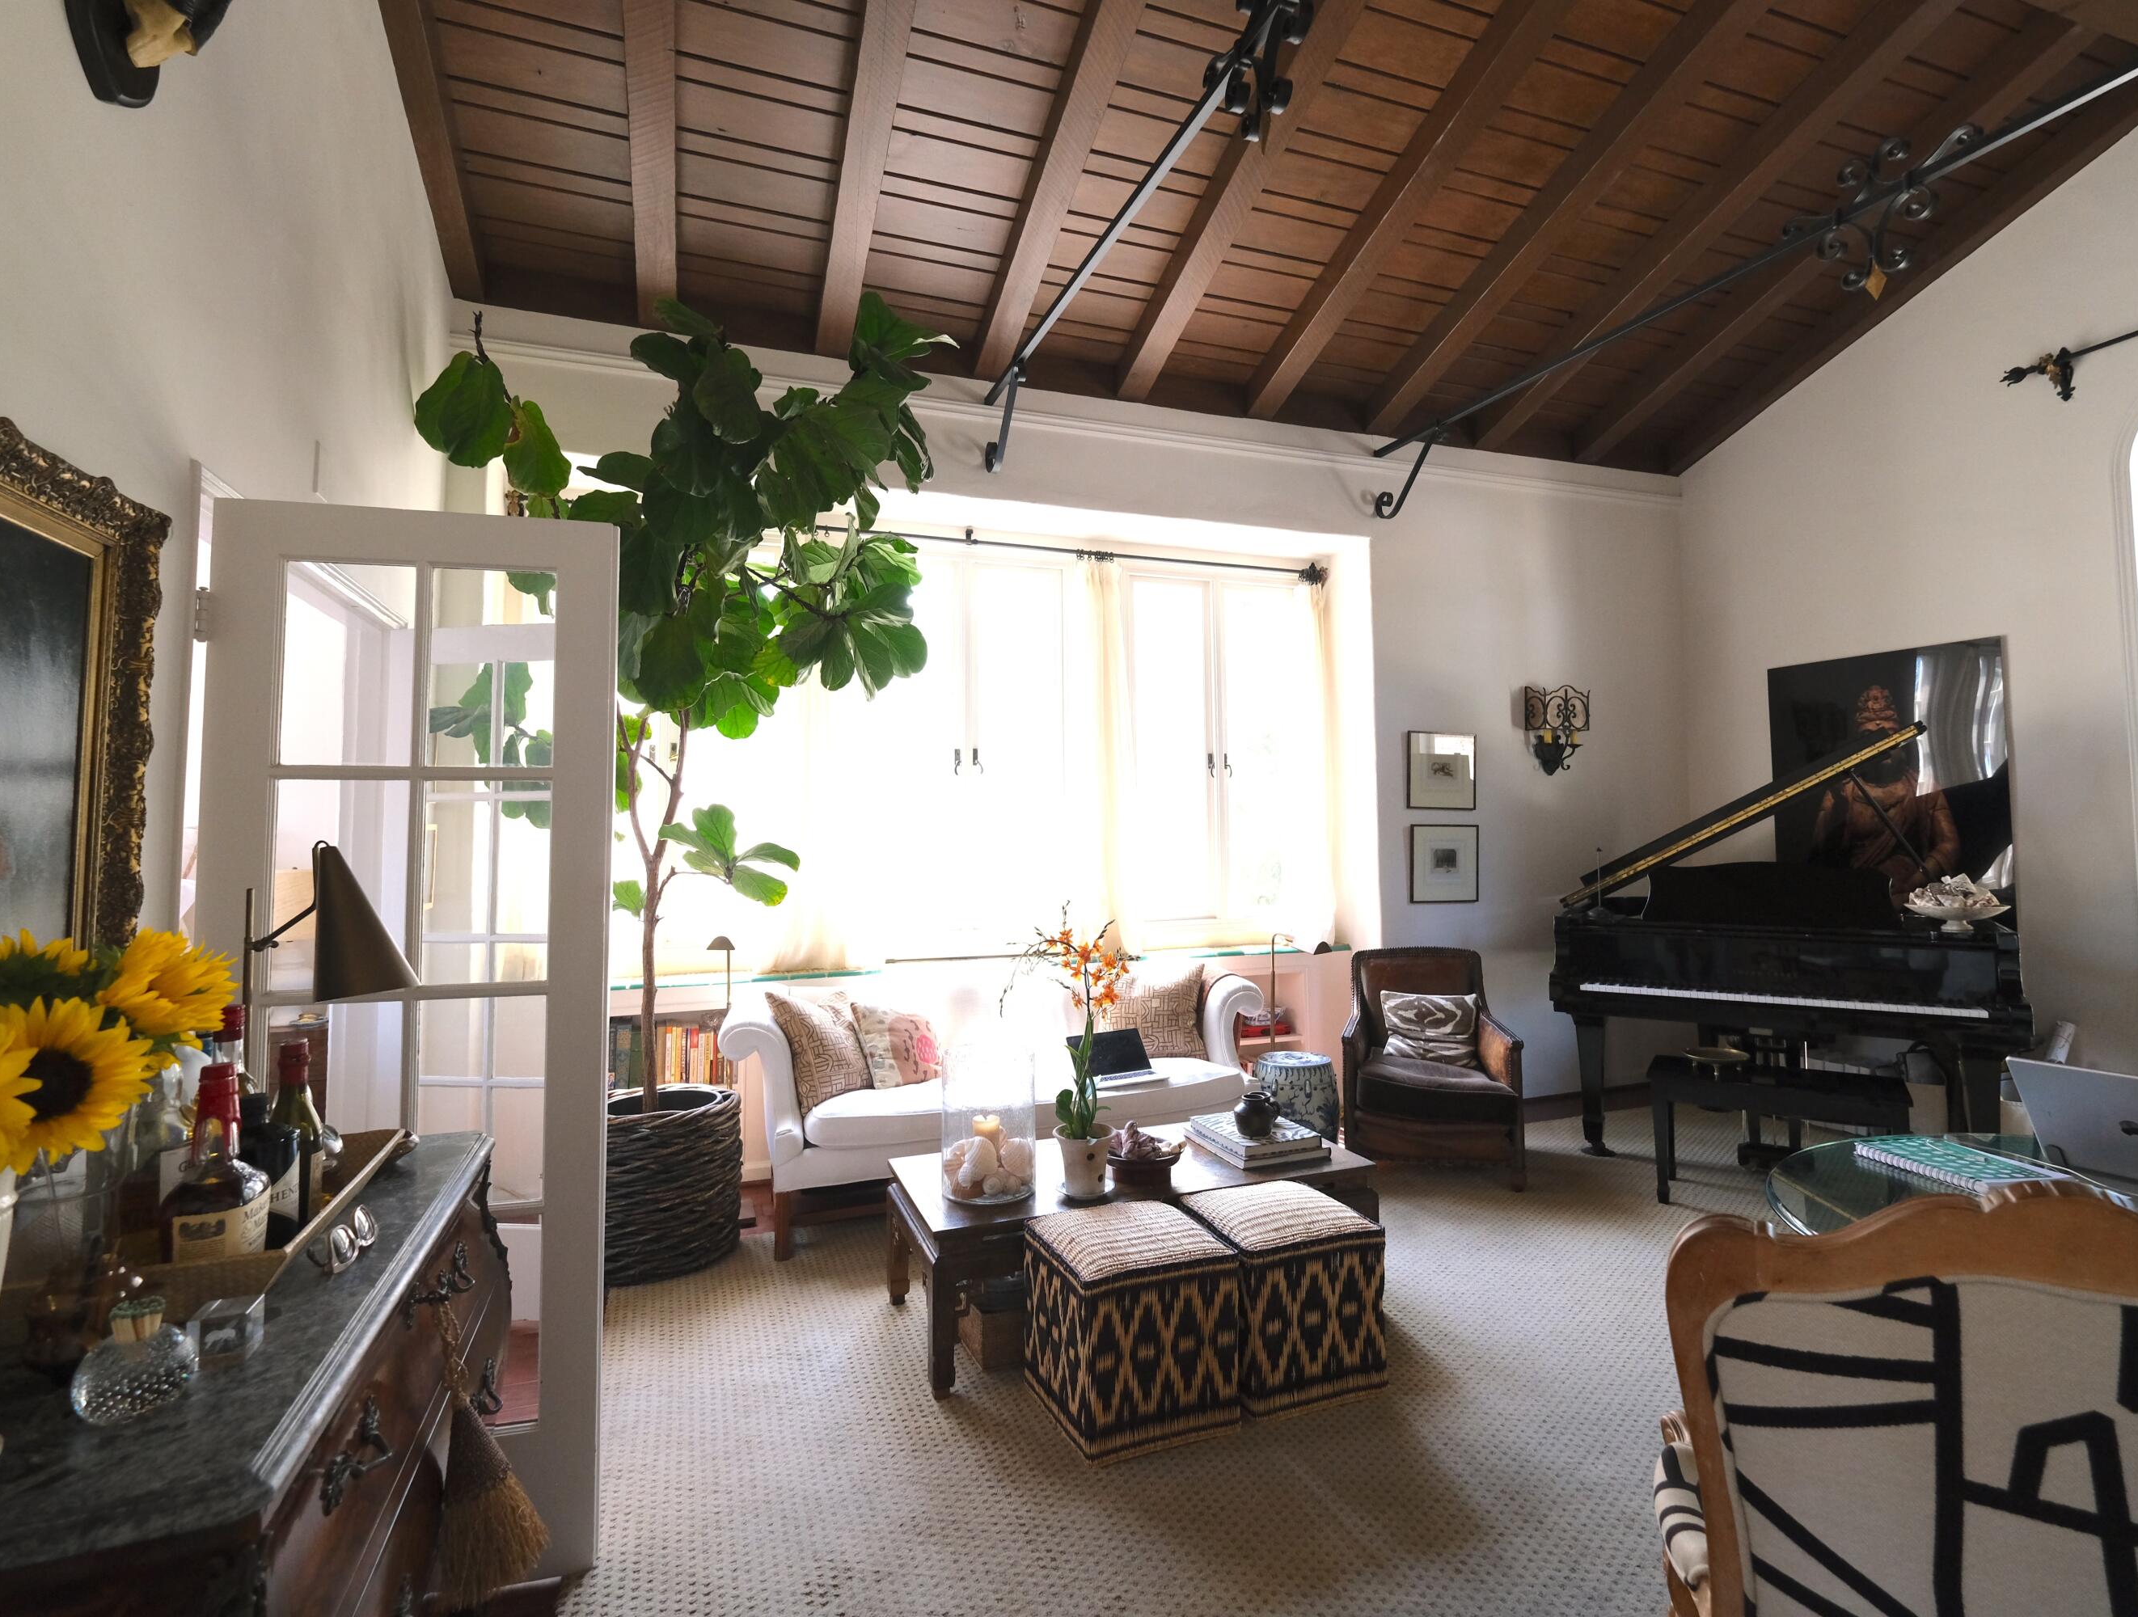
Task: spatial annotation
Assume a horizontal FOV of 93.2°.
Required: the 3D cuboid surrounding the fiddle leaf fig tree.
[{"bbox_3d":[-1.201,-0.306,3.373,1.600,2.570,1.300,0,-3,-19],"label":"fiddle leaf fig tree"}]

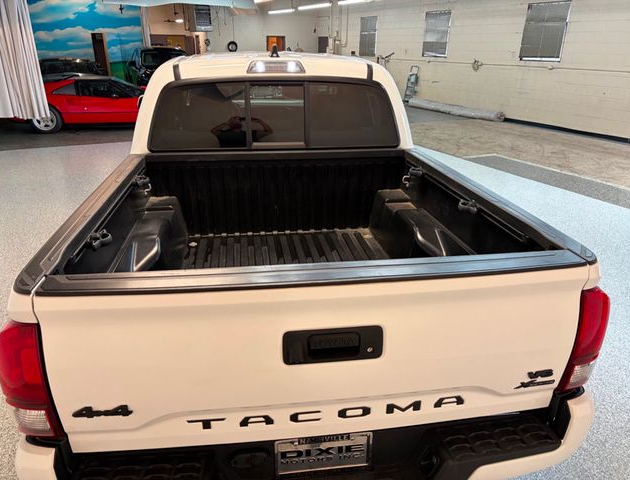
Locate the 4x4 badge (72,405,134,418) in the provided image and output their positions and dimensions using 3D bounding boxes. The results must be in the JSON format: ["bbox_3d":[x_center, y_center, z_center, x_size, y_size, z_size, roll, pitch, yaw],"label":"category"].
[{"bbox_3d":[-0.583,0.477,1.325,0.162,0.038,0.008,-2,22,-8],"label":"4x4 badge"}]

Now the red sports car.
[{"bbox_3d":[-5.006,-3.276,11.463,4.250,1.130,1.730,-6,23,-16],"label":"red sports car"}]

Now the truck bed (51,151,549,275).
[{"bbox_3d":[-0.081,0.007,2.124,1.470,0.500,1.570,-2,22,-8],"label":"truck bed"}]

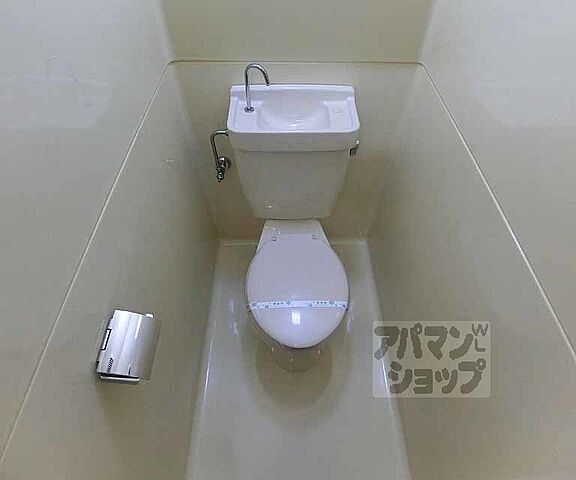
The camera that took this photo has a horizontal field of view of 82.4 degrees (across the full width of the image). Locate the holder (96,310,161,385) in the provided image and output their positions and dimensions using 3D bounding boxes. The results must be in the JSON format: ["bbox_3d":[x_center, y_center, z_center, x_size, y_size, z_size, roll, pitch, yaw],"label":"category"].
[{"bbox_3d":[-0.334,0.228,0.697,0.099,0.091,0.149,-1,54,0],"label":"holder"}]

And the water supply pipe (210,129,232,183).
[{"bbox_3d":[-0.247,-0.329,1.277,0.076,0.234,0.116,-1,54,0],"label":"water supply pipe"}]

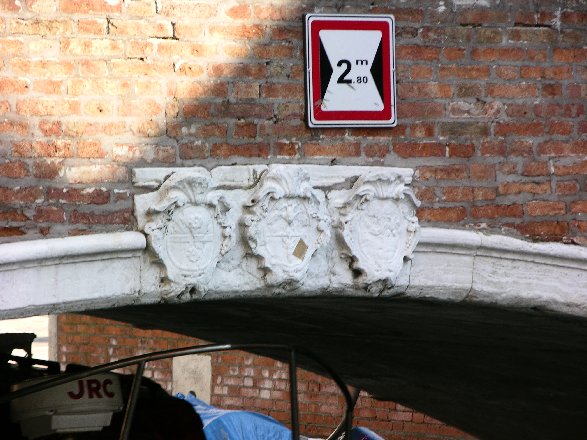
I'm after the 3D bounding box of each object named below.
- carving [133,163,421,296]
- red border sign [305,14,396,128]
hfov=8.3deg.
[{"bbox_3d":[-0.034,0.035,14.527,1.225,0.465,0.140,-1,-1,-38],"label":"carving"},{"bbox_3d":[0.207,-0.540,14.774,0.405,0.410,0.025,-1,-1,-38],"label":"red border sign"}]

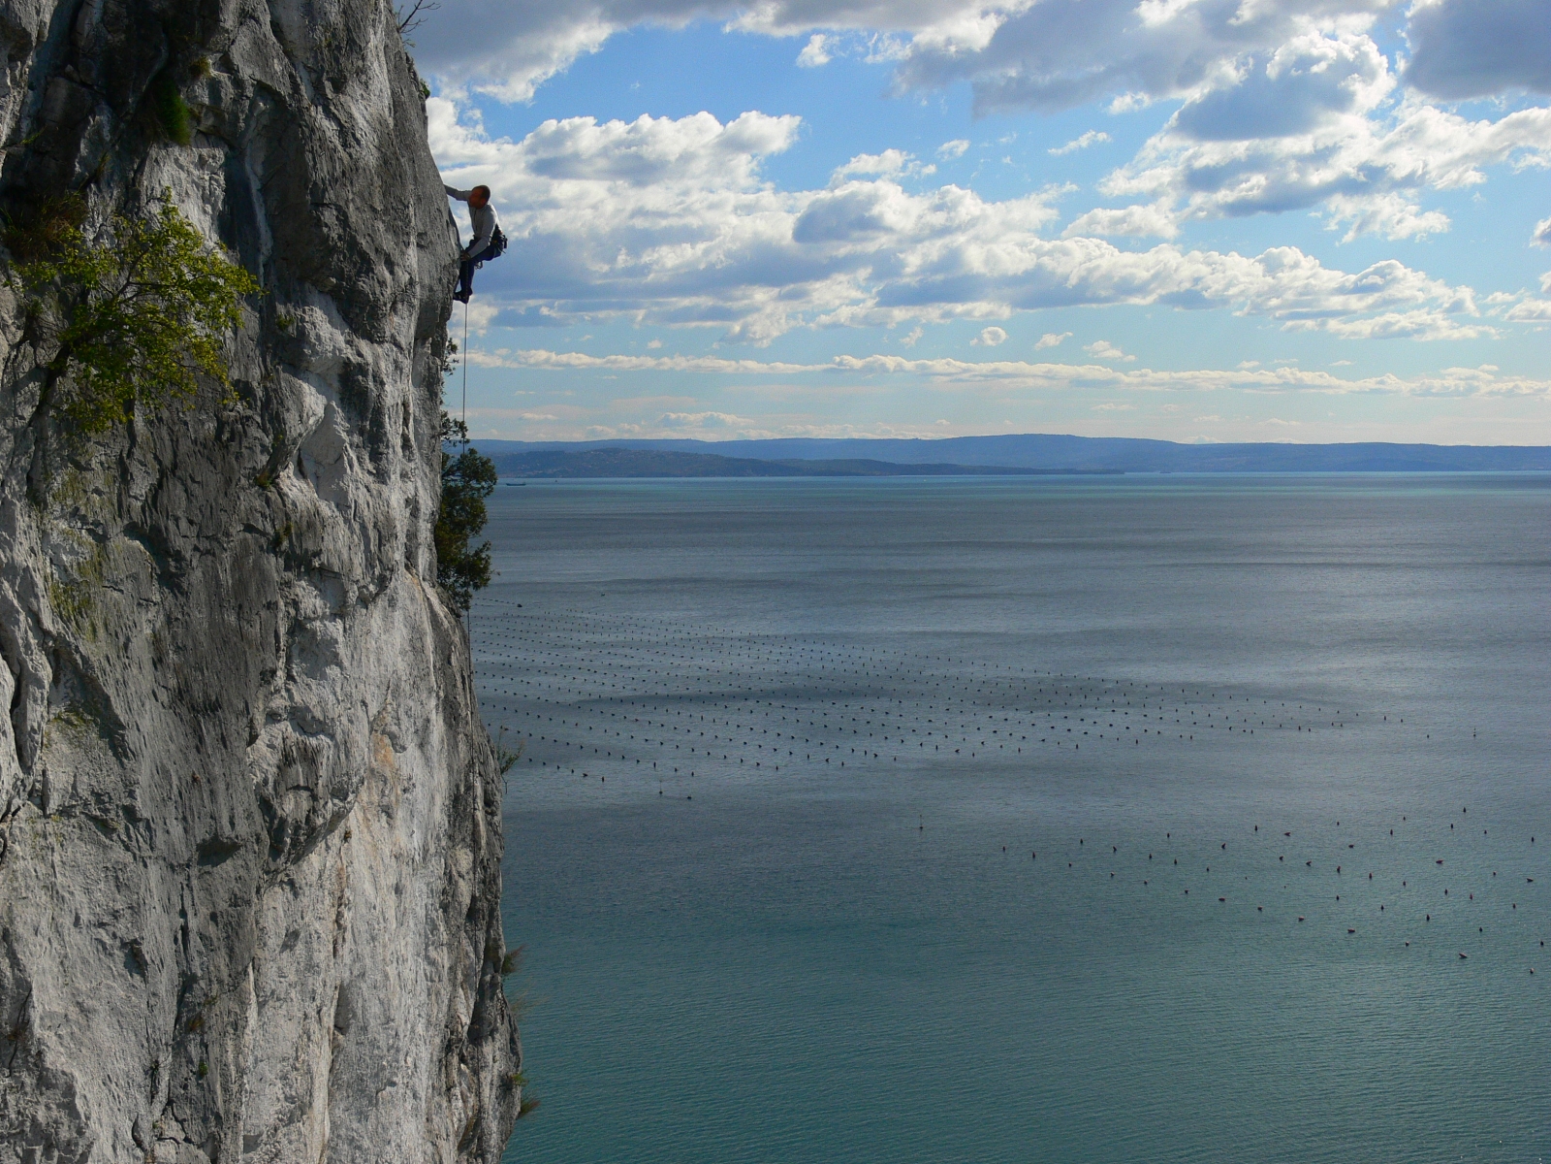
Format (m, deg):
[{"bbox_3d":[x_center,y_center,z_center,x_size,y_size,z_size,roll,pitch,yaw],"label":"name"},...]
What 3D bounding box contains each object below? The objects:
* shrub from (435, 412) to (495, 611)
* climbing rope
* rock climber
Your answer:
[{"bbox_3d":[-3.302,-0.736,26.500,0.750,2.100,0.950,0,3,0],"label":"shrub"},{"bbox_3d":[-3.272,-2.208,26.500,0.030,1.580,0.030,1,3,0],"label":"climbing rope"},{"bbox_3d":[-3.187,-3.571,26.500,0.760,1.270,0.620,-1,3,-22],"label":"rock climber"}]

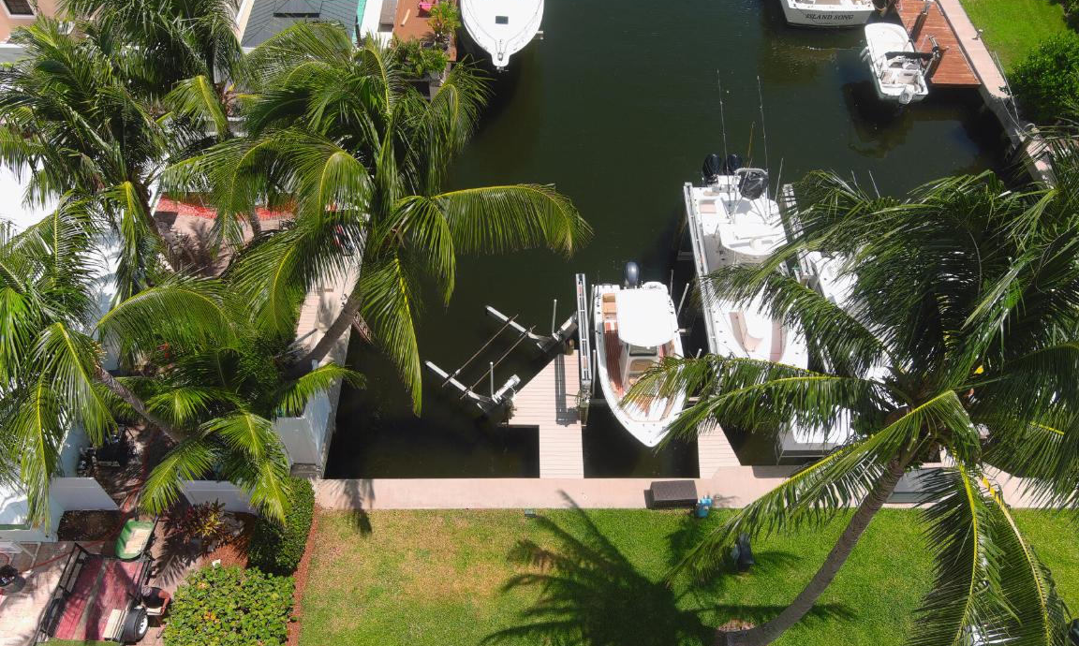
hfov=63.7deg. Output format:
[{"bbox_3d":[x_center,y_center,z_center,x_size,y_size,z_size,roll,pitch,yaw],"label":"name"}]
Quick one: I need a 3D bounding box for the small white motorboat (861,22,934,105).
[{"bbox_3d":[14.900,-10.896,36.320,2.100,1.400,5.300,4,48,3],"label":"small white motorboat"}]

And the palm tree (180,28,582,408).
[{"bbox_3d":[-3.500,-0.913,22.150,9.300,9.300,8.600,0,48,0],"label":"palm tree"}]

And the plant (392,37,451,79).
[{"bbox_3d":[-5.000,-11.242,36.833,2.250,1.100,1.200,0,48,0],"label":"plant"}]

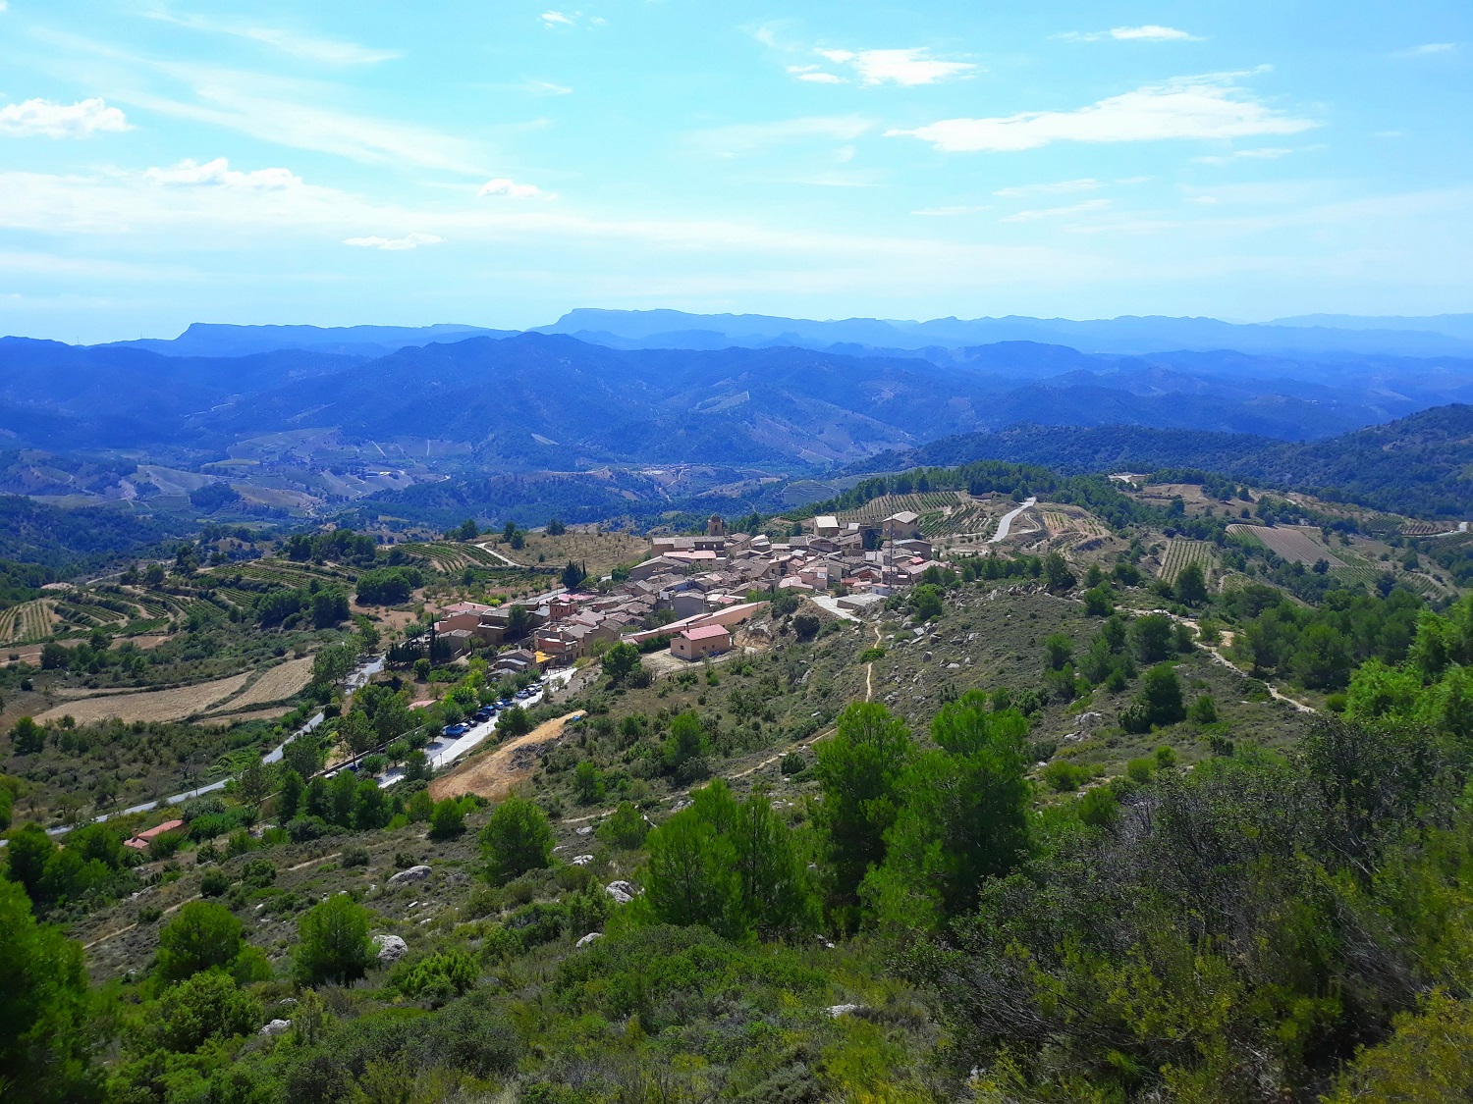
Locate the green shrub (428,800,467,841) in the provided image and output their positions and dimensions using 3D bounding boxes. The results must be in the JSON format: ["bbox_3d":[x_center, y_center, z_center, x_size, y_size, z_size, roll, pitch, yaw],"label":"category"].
[{"bbox_3d":[-28.536,26.490,113.508,3.752,4.344,3.452,-3,12,-15],"label":"green shrub"}]

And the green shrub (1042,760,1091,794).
[{"bbox_3d":[19.517,13.318,68.013,2.861,1.868,2.632,3,12,17],"label":"green shrub"}]

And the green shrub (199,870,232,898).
[{"bbox_3d":[-41.917,26.725,92.486,2.594,2.217,2.386,-6,13,-26],"label":"green shrub"}]

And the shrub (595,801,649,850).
[{"bbox_3d":[-8.878,21.192,89.085,4.104,3.815,3.776,-1,11,-6],"label":"shrub"}]

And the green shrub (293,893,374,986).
[{"bbox_3d":[-14.185,13.658,40.463,2.877,3.384,2.647,-4,12,-21],"label":"green shrub"}]

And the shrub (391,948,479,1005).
[{"bbox_3d":[-9.082,12.792,34.610,2.669,1.499,2.456,-3,12,-16],"label":"shrub"}]

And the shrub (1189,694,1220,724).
[{"bbox_3d":[35.540,11.934,87.290,2.273,2.316,2.091,5,12,23],"label":"shrub"}]

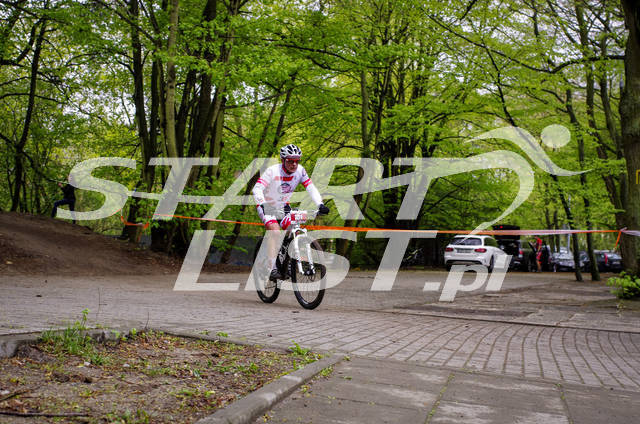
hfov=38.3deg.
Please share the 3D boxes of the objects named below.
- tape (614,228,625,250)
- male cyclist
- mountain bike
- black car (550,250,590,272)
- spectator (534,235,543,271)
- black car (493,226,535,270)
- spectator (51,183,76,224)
[{"bbox_3d":[5.194,0.477,16.000,0.170,0.380,0.080,0,-3,18],"label":"tape"},{"bbox_3d":[-0.330,0.005,9.660,0.720,1.440,0.800,1,-3,-25],"label":"male cyclist"},{"bbox_3d":[-0.322,0.475,9.620,0.690,1.030,1.800,1,-3,-26],"label":"mountain bike"},{"bbox_3d":[15.235,2.974,56.000,1.800,1.470,4.350,0,-3,26],"label":"black car"},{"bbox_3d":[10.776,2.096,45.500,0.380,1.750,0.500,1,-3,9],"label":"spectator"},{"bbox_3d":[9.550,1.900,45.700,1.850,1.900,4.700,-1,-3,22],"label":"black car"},{"bbox_3d":[-8.620,-0.370,31.000,0.800,1.650,0.550,0,-2,9],"label":"spectator"}]

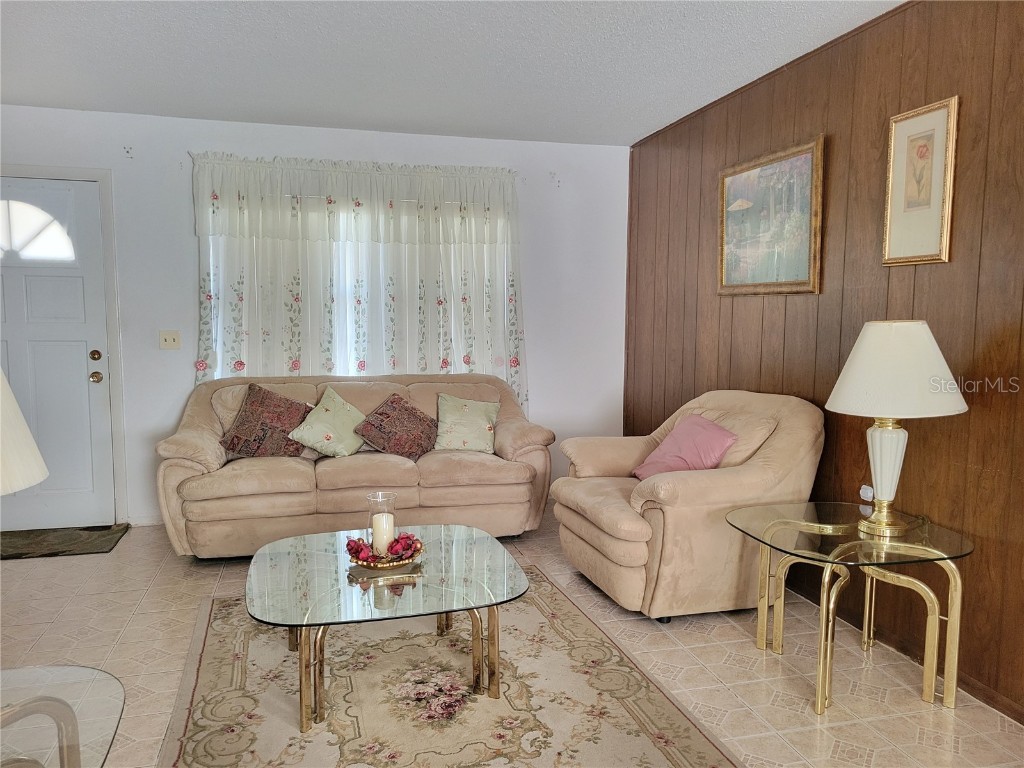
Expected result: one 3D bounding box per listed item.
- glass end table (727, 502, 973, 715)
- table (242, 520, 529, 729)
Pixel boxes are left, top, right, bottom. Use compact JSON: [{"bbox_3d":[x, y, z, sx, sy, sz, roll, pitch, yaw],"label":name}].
[{"bbox_3d":[1.170,0.783,2.731,0.725,0.550,0.745,-1,5,-15],"label":"glass end table"},{"bbox_3d":[-0.457,0.847,2.762,0.930,0.400,0.960,-1,6,-17],"label":"table"}]

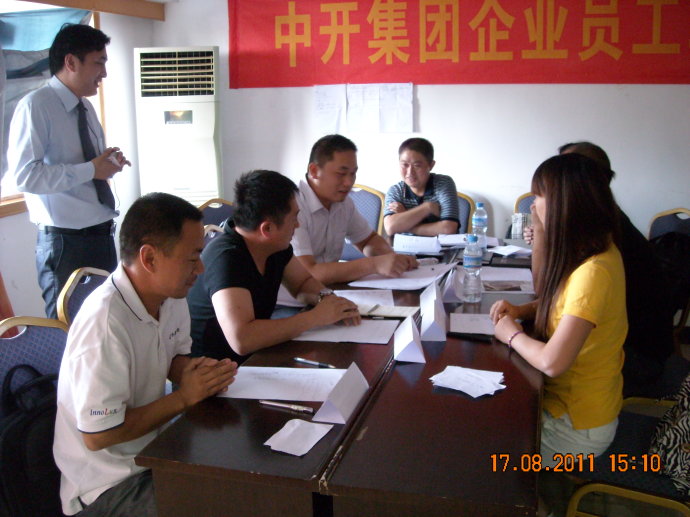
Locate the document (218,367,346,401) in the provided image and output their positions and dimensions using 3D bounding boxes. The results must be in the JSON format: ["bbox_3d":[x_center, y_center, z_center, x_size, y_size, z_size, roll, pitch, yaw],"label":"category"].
[{"bbox_3d":[-0.154,0.320,1.803,0.300,0.006,0.212,0,13,9],"label":"document"}]

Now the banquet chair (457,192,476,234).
[{"bbox_3d":[0.504,0.121,3.845,0.440,0.930,0.560,2,13,10],"label":"banquet chair"}]

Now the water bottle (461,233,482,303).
[{"bbox_3d":[0.458,0.035,2.491,0.066,0.235,0.066,-1,12,0],"label":"water bottle"}]

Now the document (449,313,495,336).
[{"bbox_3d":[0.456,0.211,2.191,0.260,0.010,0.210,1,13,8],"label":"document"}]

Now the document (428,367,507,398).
[{"bbox_3d":[0.326,0.307,1.786,0.175,0.010,0.160,2,13,12],"label":"document"}]

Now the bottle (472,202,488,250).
[{"bbox_3d":[0.634,-0.158,3.243,0.066,0.224,0.066,3,15,16],"label":"bottle"}]

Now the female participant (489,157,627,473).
[{"bbox_3d":[0.553,0.312,2.217,0.620,1.288,0.460,3,13,14],"label":"female participant"}]

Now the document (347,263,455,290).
[{"bbox_3d":[0.223,0.071,2.746,0.330,0.040,0.360,3,14,16],"label":"document"}]

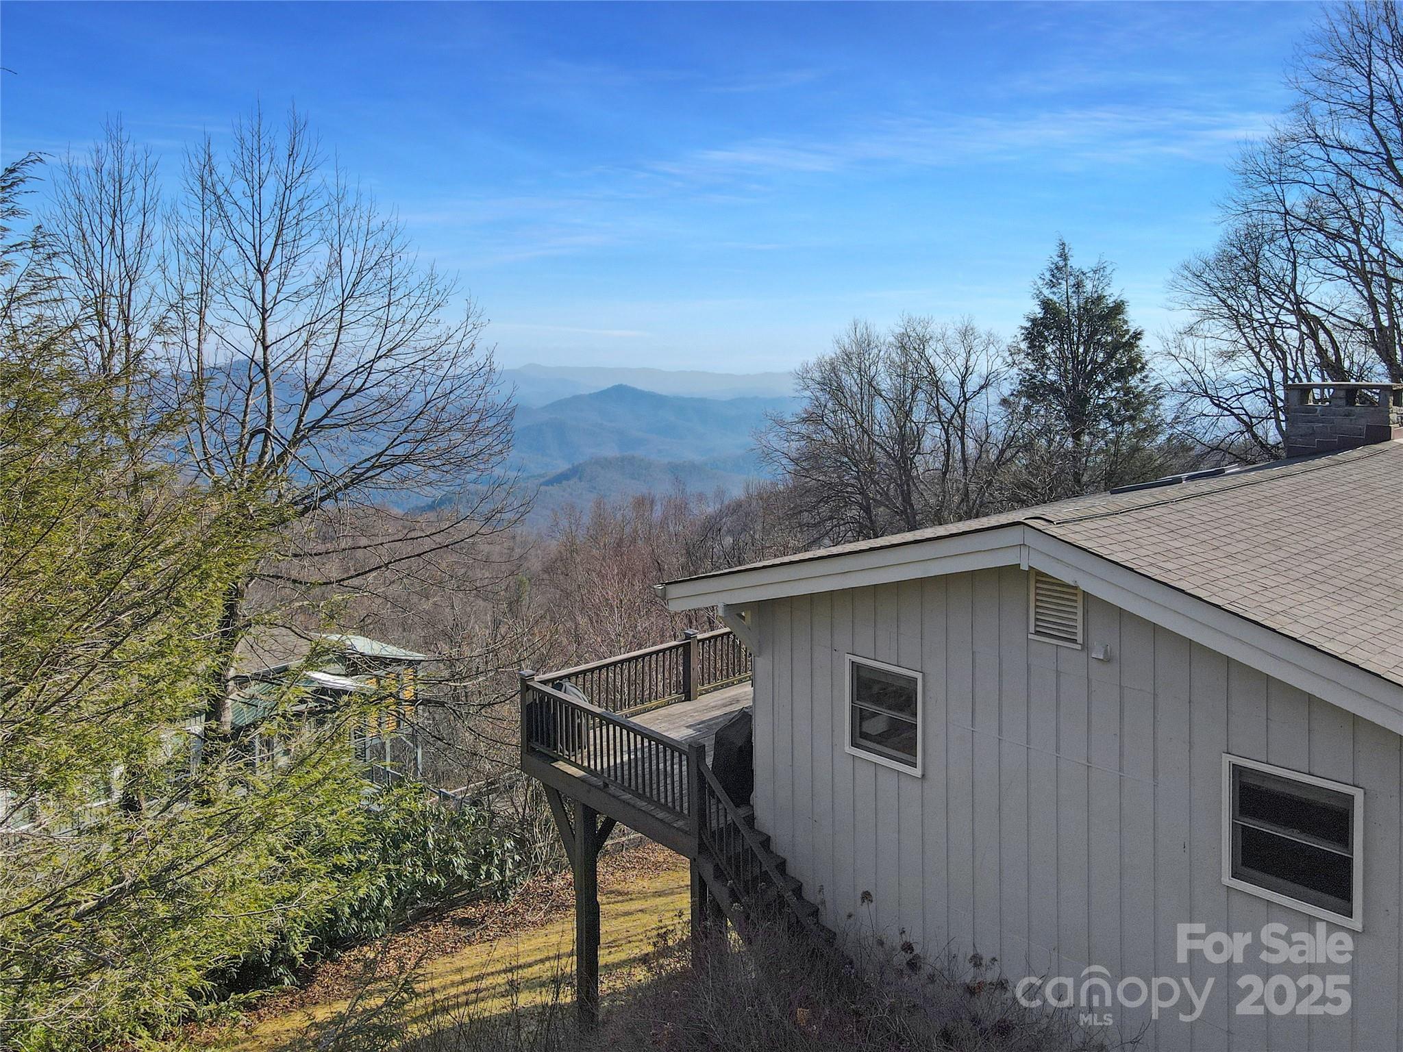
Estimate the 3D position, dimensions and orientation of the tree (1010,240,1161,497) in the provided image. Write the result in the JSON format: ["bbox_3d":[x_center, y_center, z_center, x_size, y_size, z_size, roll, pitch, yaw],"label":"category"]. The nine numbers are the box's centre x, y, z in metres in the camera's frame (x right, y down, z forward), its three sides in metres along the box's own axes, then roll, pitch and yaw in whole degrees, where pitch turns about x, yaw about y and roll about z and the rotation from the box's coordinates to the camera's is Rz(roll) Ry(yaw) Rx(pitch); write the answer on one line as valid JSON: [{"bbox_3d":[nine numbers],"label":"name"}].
[{"bbox_3d":[12.243,-3.930,31.000,4.800,10.300,4.800,0,5,0],"label":"tree"}]

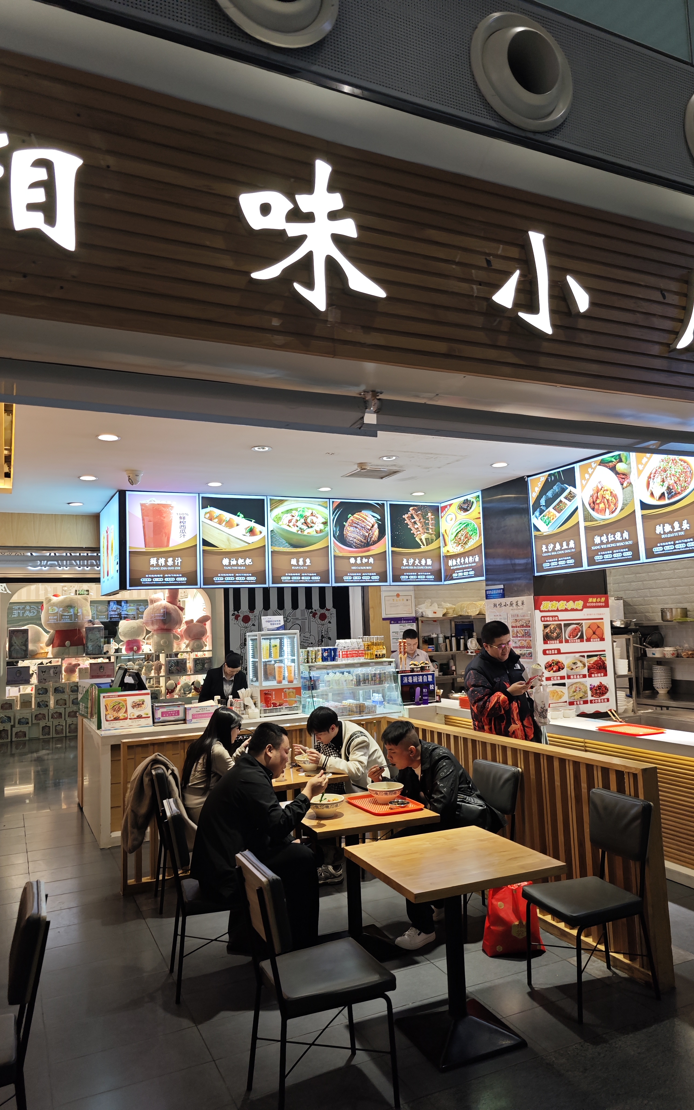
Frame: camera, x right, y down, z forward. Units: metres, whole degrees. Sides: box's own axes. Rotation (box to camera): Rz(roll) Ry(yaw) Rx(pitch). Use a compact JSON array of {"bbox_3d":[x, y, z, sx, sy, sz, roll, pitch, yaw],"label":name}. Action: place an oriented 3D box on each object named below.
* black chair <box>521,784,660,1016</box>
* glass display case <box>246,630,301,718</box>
[{"bbox_3d":[1.118,1.575,3.404,0.510,0.850,0.410,0,-6,-22],"label":"black chair"},{"bbox_3d":[-0.723,1.156,7.266,0.425,0.800,0.385,1,-6,-25],"label":"glass display case"}]

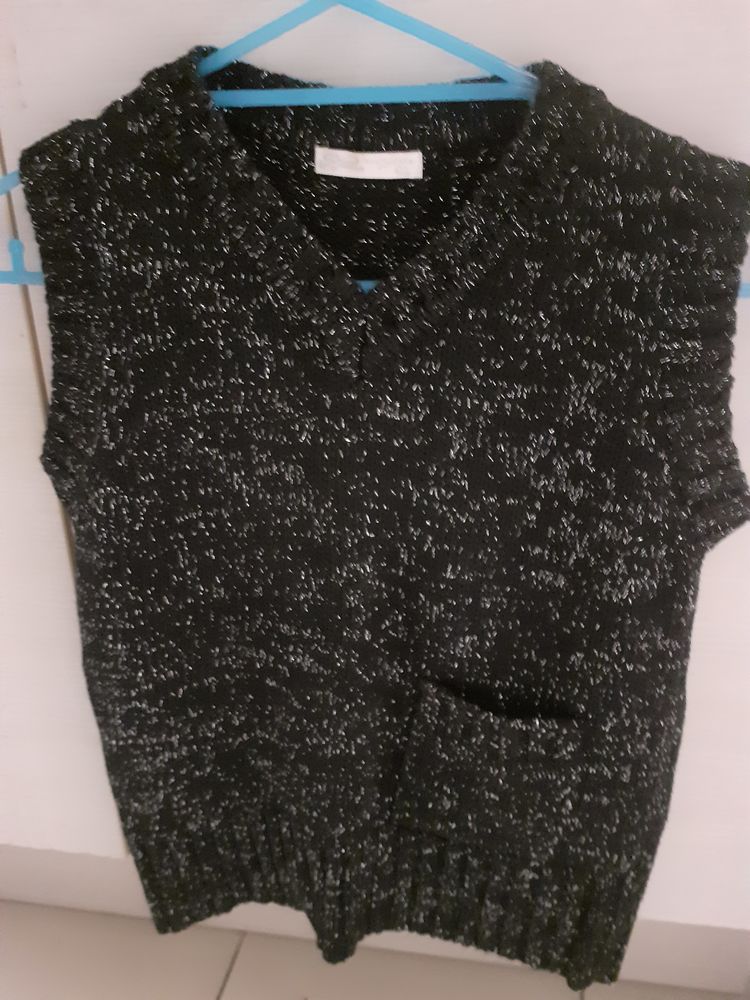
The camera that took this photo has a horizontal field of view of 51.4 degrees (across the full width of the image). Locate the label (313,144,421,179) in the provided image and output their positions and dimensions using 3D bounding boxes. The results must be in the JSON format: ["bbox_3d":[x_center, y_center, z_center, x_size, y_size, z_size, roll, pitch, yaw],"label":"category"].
[{"bbox_3d":[-0.003,-0.173,0.400,0.056,0.013,0.005,4,23,5],"label":"label"}]

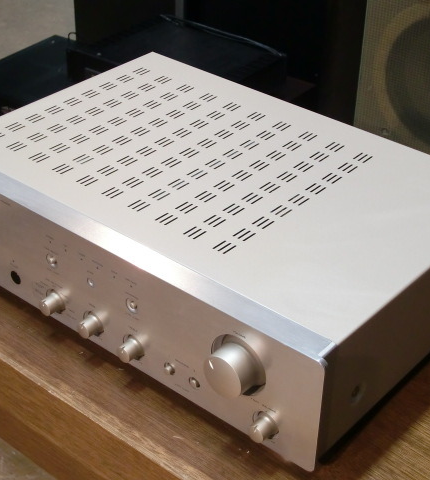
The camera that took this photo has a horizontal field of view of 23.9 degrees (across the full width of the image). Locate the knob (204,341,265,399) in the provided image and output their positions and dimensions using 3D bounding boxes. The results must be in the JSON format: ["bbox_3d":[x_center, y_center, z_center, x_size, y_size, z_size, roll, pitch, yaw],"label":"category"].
[{"bbox_3d":[0.012,0.095,0.745,0.036,0.036,0.022,26,41,32],"label":"knob"}]

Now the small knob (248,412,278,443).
[{"bbox_3d":[0.035,0.140,0.754,0.015,0.015,0.016,26,41,32],"label":"small knob"}]

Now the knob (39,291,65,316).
[{"bbox_3d":[-0.141,0.055,0.876,0.015,0.015,0.016,26,41,32],"label":"knob"}]

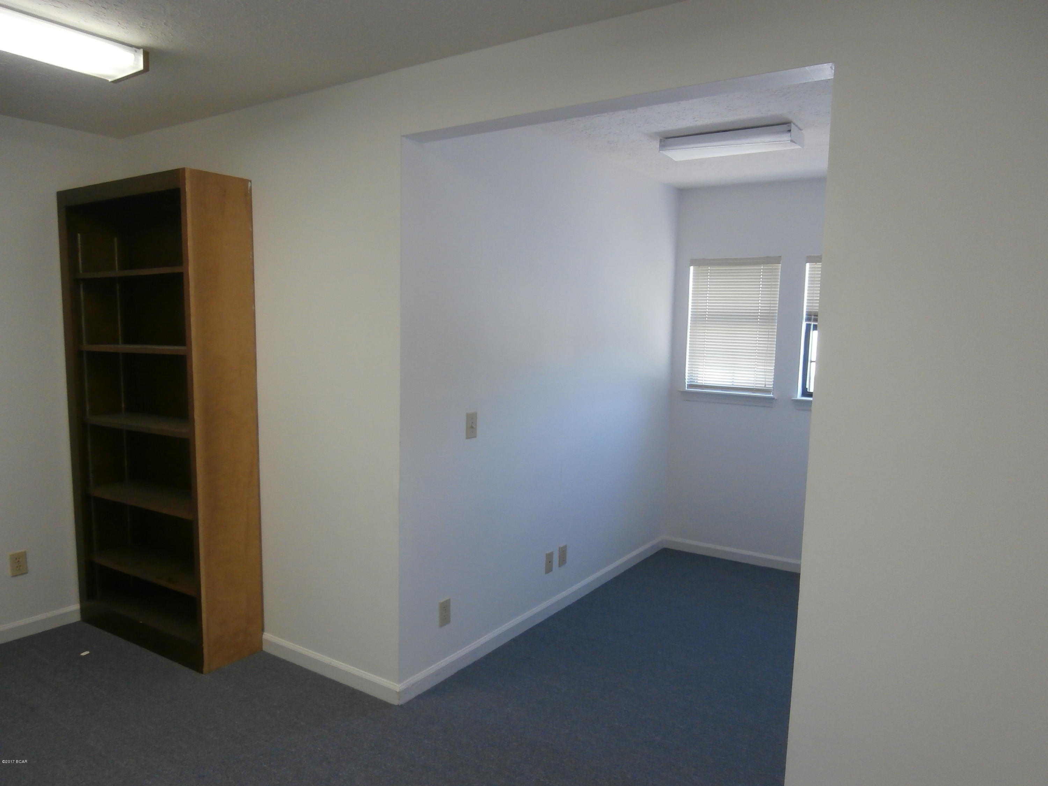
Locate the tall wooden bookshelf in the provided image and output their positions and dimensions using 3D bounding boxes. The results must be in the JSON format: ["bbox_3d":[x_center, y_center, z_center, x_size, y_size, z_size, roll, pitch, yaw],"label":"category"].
[{"bbox_3d":[-1.724,0.114,3.433,1.060,2.130,0.300,5,8,34],"label":"tall wooden bookshelf"}]

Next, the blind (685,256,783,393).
[{"bbox_3d":[1.330,-0.431,4.646,0.576,0.848,0.045,5,8,34],"label":"blind"}]

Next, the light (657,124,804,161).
[{"bbox_3d":[0.953,-1.162,3.366,0.604,0.080,0.193,5,8,34],"label":"light"}]

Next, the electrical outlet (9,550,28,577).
[{"bbox_3d":[-2.410,0.817,3.469,0.010,0.115,0.071,5,8,34],"label":"electrical outlet"}]

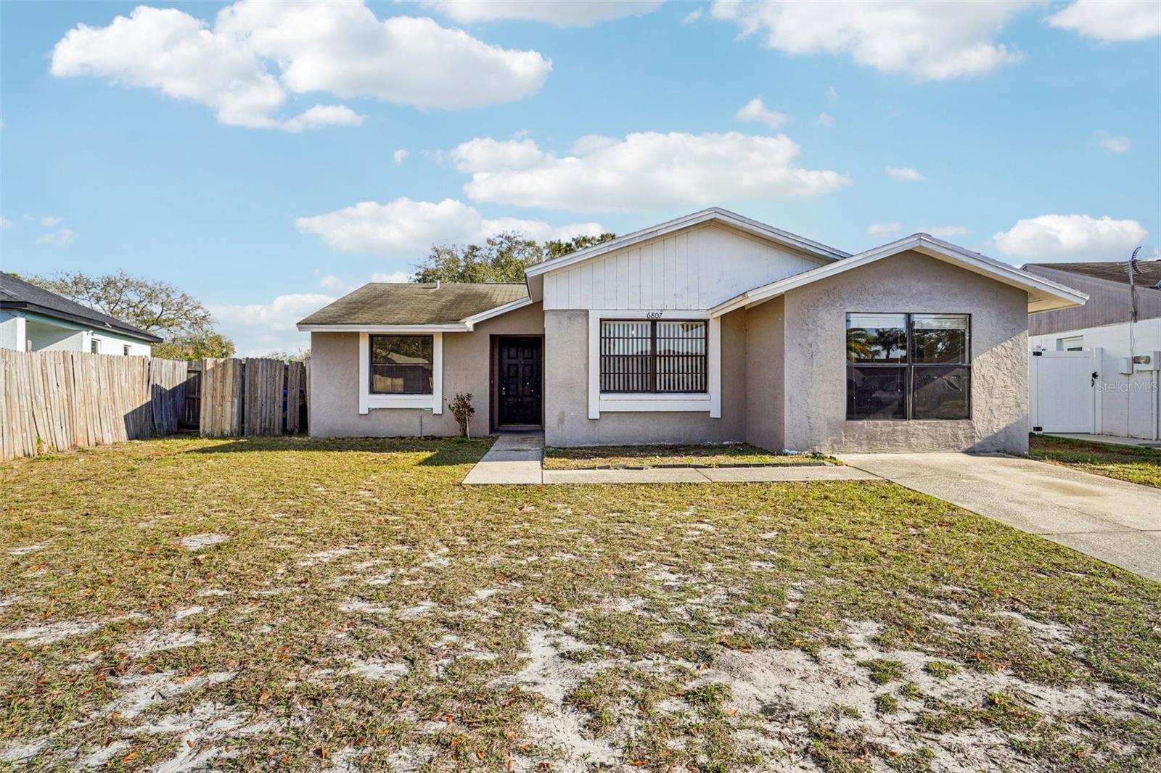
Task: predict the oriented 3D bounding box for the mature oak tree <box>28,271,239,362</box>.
[{"bbox_3d":[-33.500,-3.900,43.000,15.200,9.400,13.500,0,1,0],"label":"mature oak tree"}]

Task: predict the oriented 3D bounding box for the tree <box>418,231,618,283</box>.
[{"bbox_3d":[-3.500,-3.950,33.500,12.300,9.900,11.300,0,1,0],"label":"tree"}]

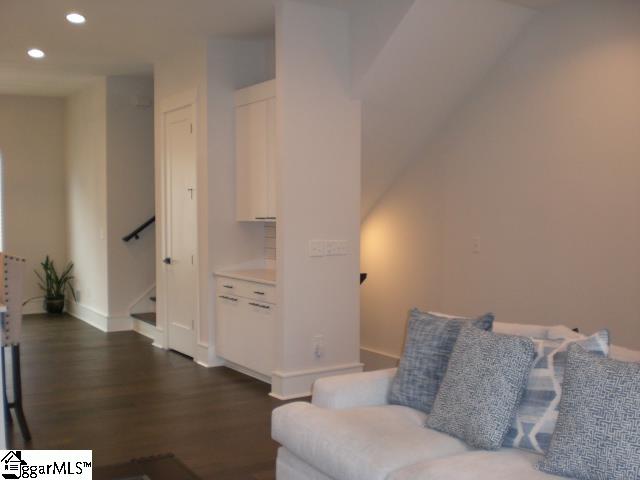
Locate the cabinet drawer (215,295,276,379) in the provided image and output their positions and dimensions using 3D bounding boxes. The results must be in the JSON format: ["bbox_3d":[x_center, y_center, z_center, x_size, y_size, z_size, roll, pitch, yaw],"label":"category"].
[{"bbox_3d":[-0.472,0.788,6.103,0.420,0.590,1.030,-1,3,-34],"label":"cabinet drawer"}]

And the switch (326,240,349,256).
[{"bbox_3d":[0.149,0.066,5.667,0.225,0.120,0.020,-1,3,-34],"label":"switch"}]

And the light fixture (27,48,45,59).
[{"bbox_3d":[-2.809,-1.844,6.945,0.160,0.040,0.160,-2,3,-34],"label":"light fixture"}]

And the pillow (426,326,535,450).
[{"bbox_3d":[0.736,0.667,3.251,0.160,0.492,0.469,27,-11,-30],"label":"pillow"}]

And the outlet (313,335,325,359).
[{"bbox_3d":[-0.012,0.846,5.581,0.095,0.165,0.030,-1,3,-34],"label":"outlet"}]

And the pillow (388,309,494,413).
[{"bbox_3d":[0.619,0.632,3.646,0.502,0.517,0.160,3,-18,43],"label":"pillow"}]

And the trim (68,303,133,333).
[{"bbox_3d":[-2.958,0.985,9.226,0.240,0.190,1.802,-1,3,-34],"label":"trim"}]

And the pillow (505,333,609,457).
[{"bbox_3d":[0.936,0.644,2.905,0.480,0.480,0.150,-5,-21,38],"label":"pillow"}]

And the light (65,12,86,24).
[{"bbox_3d":[-1.962,-1.778,5.654,0.150,0.040,0.150,-2,3,-34],"label":"light"}]

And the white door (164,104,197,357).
[{"bbox_3d":[-1.383,-0.086,7.081,0.050,2.453,0.692,-2,3,-34],"label":"white door"}]

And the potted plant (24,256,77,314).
[{"bbox_3d":[-3.681,0.664,9.602,0.580,0.800,0.460,-1,3,-34],"label":"potted plant"}]

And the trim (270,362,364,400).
[{"bbox_3d":[-0.014,1.141,5.798,0.821,0.201,0.200,-2,3,-34],"label":"trim"}]

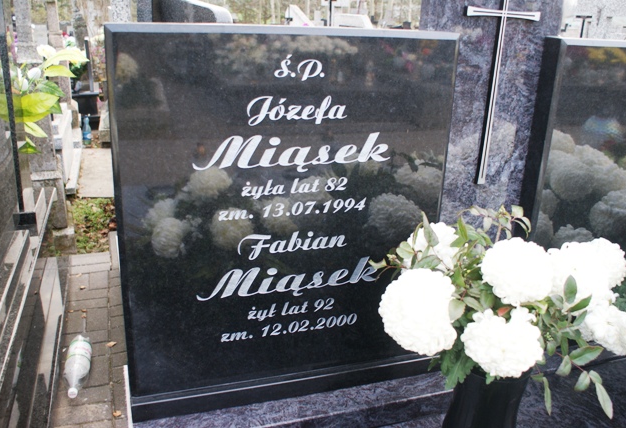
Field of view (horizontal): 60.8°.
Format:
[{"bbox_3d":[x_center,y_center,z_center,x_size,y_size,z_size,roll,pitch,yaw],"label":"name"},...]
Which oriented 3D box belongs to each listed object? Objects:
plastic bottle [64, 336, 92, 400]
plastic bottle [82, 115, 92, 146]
[{"bbox_3d":[-0.921,0.603,2.106,0.093,0.093,0.322,-1,21,-15],"label":"plastic bottle"},{"bbox_3d":[-2.301,-0.850,5.430,0.088,0.308,0.088,-3,21,-20],"label":"plastic bottle"}]

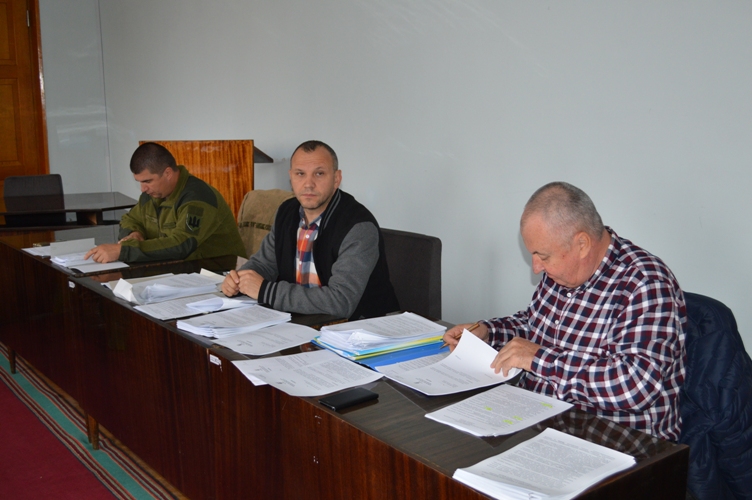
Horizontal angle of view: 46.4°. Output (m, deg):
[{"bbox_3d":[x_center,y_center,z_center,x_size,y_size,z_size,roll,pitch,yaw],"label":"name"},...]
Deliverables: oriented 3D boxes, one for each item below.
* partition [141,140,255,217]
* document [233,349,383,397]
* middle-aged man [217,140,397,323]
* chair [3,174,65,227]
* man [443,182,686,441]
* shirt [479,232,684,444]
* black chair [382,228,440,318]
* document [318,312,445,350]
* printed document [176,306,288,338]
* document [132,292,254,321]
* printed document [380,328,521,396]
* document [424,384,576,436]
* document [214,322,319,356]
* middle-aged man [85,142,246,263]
[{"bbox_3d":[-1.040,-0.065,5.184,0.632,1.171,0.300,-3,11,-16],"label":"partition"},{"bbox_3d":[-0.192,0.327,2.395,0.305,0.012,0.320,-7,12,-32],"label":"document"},{"bbox_3d":[-0.201,0.274,3.234,0.660,1.320,0.580,-10,14,-41],"label":"middle-aged man"},{"bbox_3d":[-2.375,-0.088,6.181,0.440,0.841,0.520,-5,12,-23],"label":"chair"},{"bbox_3d":[0.490,0.452,2.277,0.640,1.260,0.610,-4,12,-21],"label":"man"},{"bbox_3d":[0.511,0.264,2.227,0.460,0.640,0.580,-8,13,-36],"label":"shirt"},{"bbox_3d":[-0.095,0.436,3.341,0.580,0.960,0.500,-8,13,-36],"label":"black chair"},{"bbox_3d":[0.021,0.246,2.629,0.300,0.040,0.220,-7,12,-31],"label":"document"},{"bbox_3d":[-0.460,0.236,2.869,0.300,0.028,0.220,-10,14,-42],"label":"printed document"},{"bbox_3d":[-0.643,0.187,3.018,0.297,0.020,0.210,-9,14,-37],"label":"document"},{"bbox_3d":[0.182,0.296,2.322,0.295,0.080,0.215,-8,14,-36],"label":"printed document"},{"bbox_3d":[0.290,0.373,2.069,0.297,0.011,0.210,-10,14,-40],"label":"document"},{"bbox_3d":[-0.332,0.271,2.722,0.295,0.010,0.210,-10,14,-42],"label":"document"},{"bbox_3d":[-0.891,0.137,3.961,0.700,1.240,0.620,-8,14,-37],"label":"middle-aged man"}]

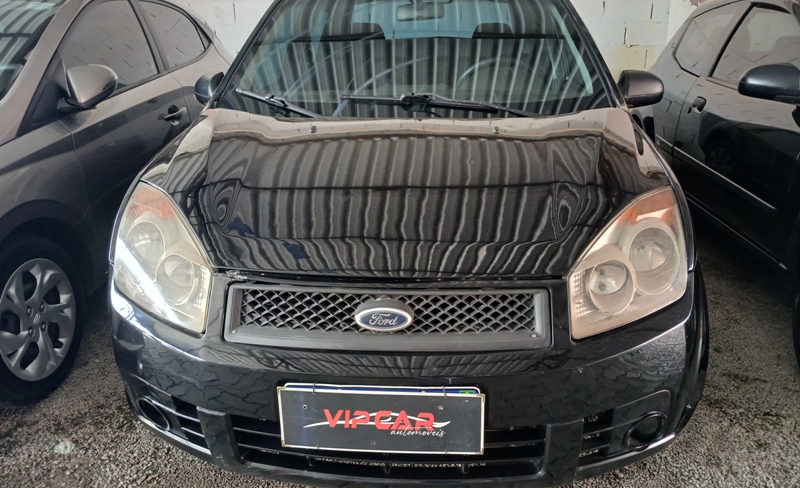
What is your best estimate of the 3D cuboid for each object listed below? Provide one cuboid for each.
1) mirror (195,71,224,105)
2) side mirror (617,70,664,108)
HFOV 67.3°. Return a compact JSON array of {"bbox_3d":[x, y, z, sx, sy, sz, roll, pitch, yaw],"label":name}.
[{"bbox_3d":[-0.770,-0.646,2.521,0.205,0.155,0.140,1,17,4],"label":"mirror"},{"bbox_3d":[0.945,-0.614,2.394,0.210,0.155,0.140,1,17,4],"label":"side mirror"}]

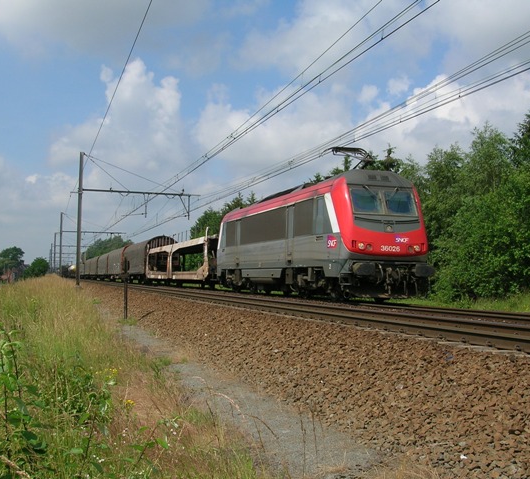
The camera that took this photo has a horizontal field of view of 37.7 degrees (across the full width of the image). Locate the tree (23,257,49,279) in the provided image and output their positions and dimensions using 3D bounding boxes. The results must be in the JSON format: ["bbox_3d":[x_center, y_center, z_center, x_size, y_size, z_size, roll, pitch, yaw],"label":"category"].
[{"bbox_3d":[-53.065,6.968,179.853,5.900,5.824,5.900,2,-3,-16],"label":"tree"}]

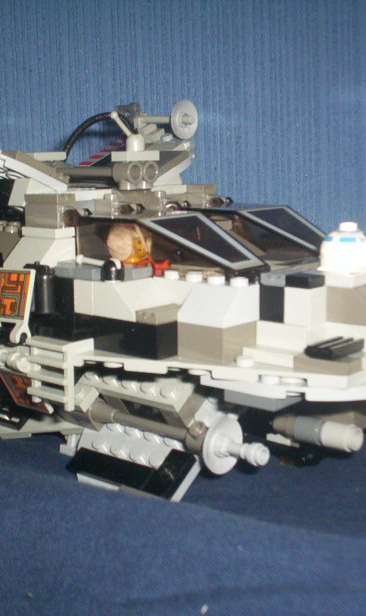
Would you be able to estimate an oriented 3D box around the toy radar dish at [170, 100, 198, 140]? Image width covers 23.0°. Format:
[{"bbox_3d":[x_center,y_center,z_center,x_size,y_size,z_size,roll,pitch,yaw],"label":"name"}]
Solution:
[{"bbox_3d":[0.001,-0.077,0.367,0.005,0.016,0.016,7,13,39],"label":"toy radar dish"}]

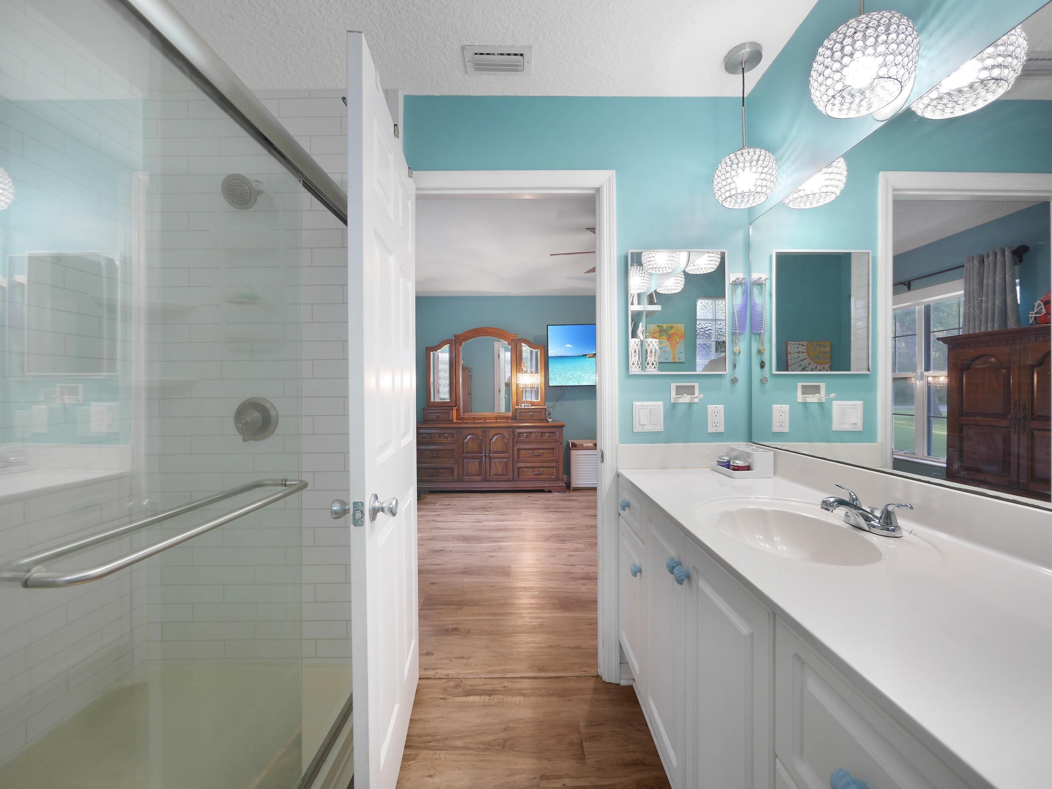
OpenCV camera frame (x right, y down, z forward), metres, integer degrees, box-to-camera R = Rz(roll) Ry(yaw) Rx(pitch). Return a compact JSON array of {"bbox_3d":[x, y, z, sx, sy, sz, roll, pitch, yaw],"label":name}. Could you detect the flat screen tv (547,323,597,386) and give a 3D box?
[{"bbox_3d":[0.926,-0.488,5.231,1.320,0.760,0.060,0,0,0],"label":"flat screen tv"}]

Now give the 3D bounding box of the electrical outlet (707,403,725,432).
[{"bbox_3d":[0.793,0.103,1.772,0.070,0.115,0.010,0,0,0],"label":"electrical outlet"}]

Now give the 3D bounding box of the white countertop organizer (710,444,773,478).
[{"bbox_3d":[0.843,0.265,1.670,0.154,0.095,0.177,0,0,0],"label":"white countertop organizer"}]

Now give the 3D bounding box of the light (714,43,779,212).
[{"bbox_3d":[0.793,-0.970,1.546,0.205,0.533,0.205,0,0,0],"label":"light"}]

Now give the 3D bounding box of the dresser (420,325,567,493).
[{"bbox_3d":[-0.464,0.168,5.260,1.900,2.040,0.450,0,0,0],"label":"dresser"}]

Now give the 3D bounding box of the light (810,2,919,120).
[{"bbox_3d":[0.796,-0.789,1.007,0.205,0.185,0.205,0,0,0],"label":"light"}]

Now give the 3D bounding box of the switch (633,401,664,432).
[{"bbox_3d":[0.511,0.093,1.770,0.125,0.125,0.011,0,0,0],"label":"switch"}]

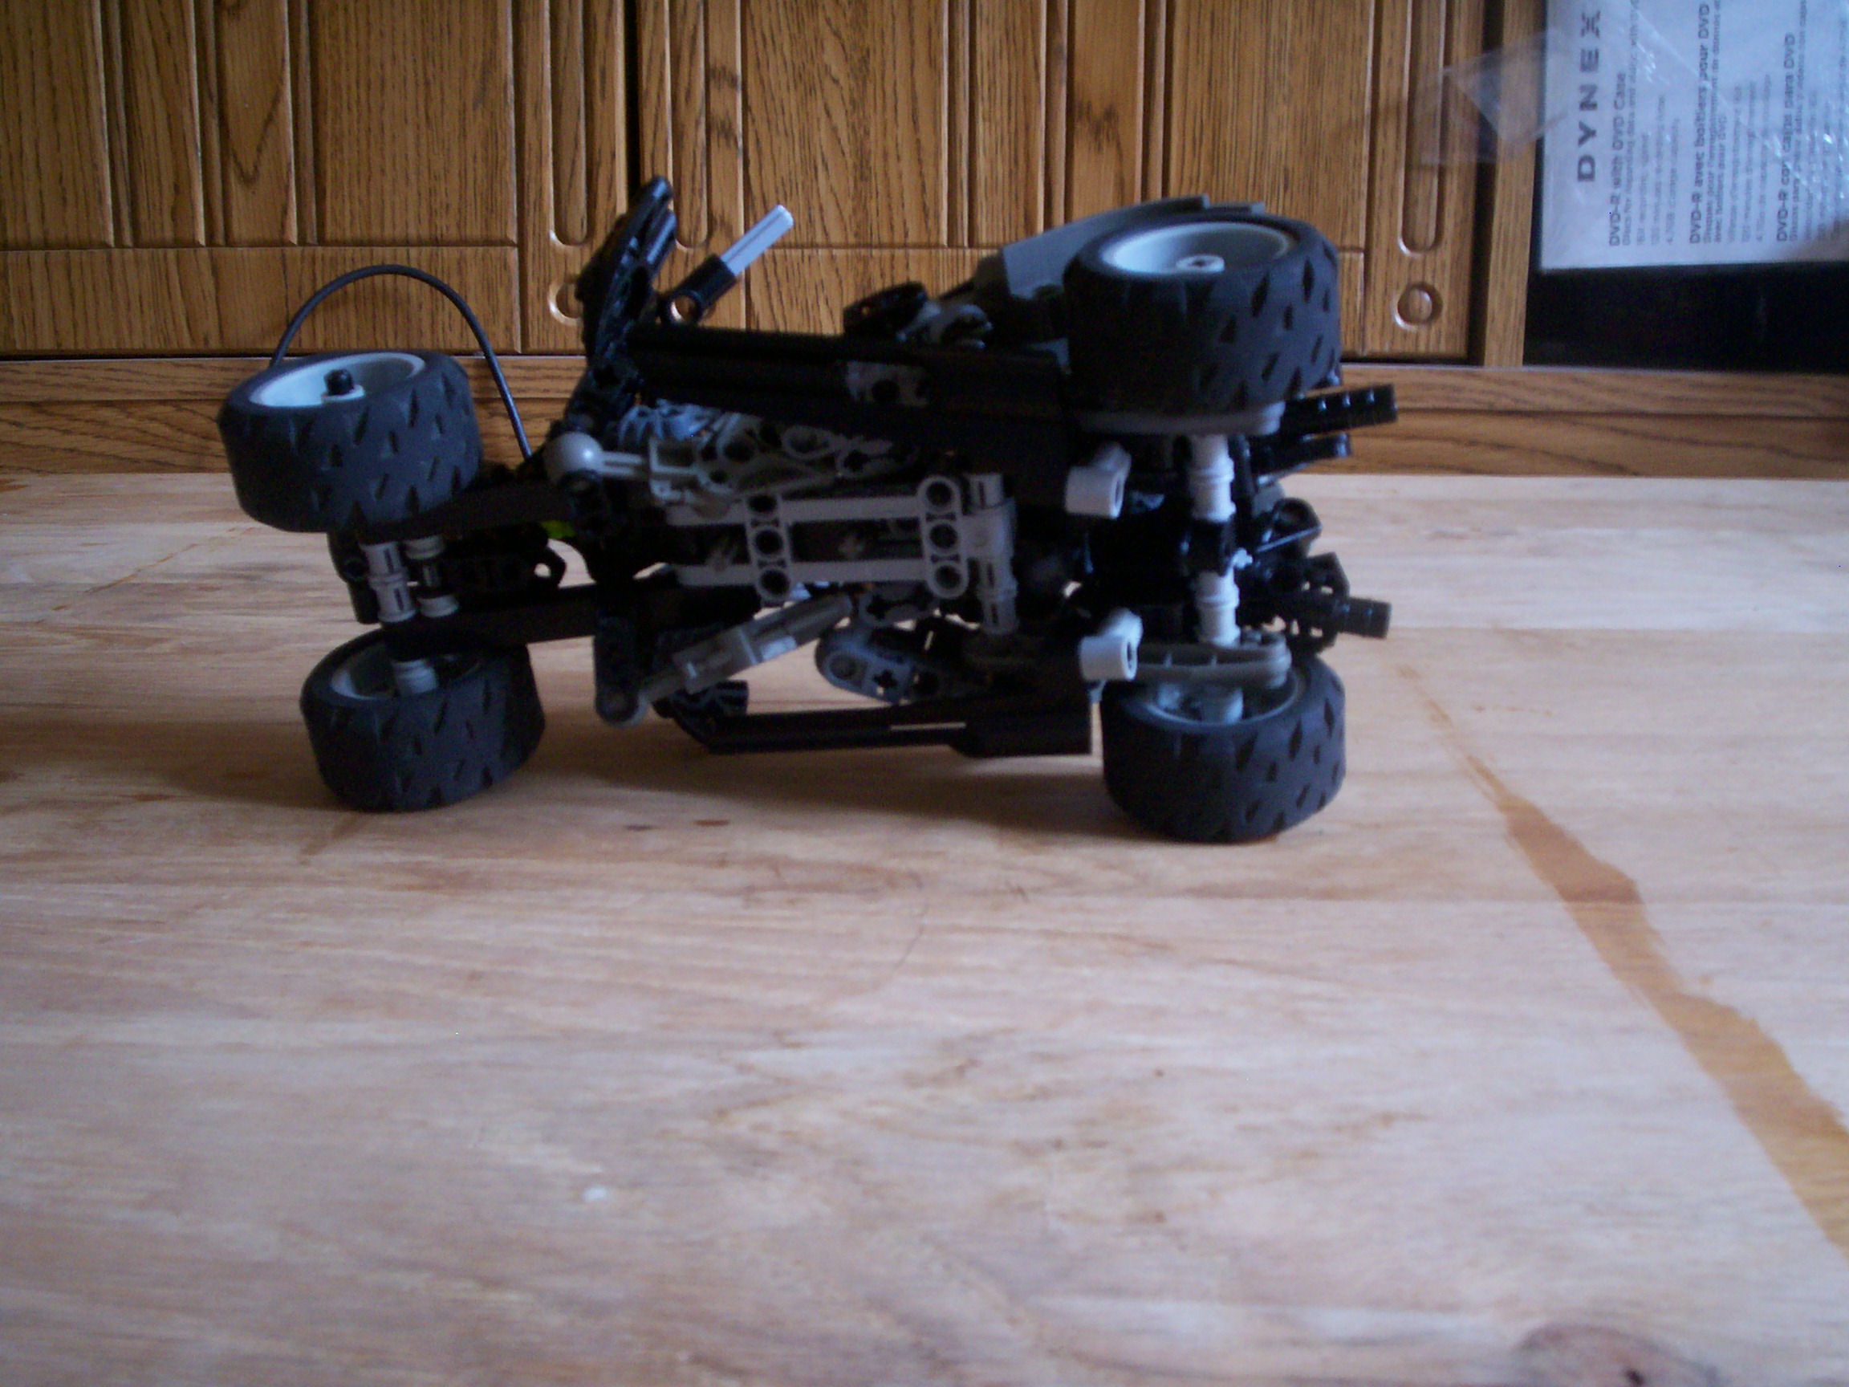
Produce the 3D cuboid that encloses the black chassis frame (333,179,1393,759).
[{"bbox_3d":[-0.011,-0.035,0.353,0.192,0.107,0.064,-1,30,11],"label":"black chassis frame"}]

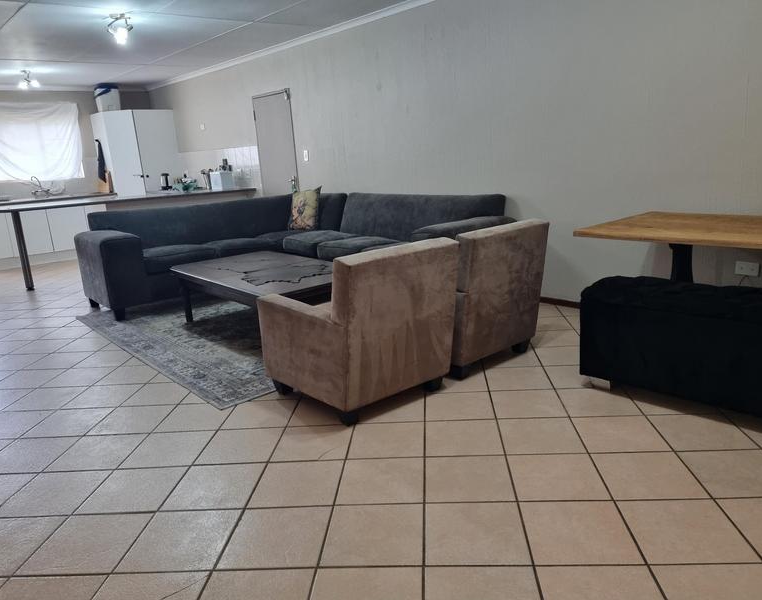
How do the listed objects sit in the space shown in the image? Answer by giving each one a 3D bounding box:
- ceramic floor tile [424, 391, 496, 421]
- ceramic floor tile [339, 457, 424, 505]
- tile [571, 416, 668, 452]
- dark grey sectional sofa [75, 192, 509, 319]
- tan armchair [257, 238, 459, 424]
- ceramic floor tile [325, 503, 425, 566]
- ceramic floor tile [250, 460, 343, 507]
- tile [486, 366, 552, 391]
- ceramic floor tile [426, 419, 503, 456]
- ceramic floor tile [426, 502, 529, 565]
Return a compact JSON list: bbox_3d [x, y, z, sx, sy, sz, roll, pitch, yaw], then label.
[{"bbox_3d":[0.391,0.541,3.029,0.331,0.010,0.331,-3,14,5],"label":"ceramic floor tile"},{"bbox_3d":[0.003,0.720,2.365,0.331,0.010,0.331,-3,14,5],"label":"ceramic floor tile"},{"bbox_3d":[1.066,0.600,2.688,0.343,0.010,0.343,-3,14,5],"label":"tile"},{"bbox_3d":[-0.880,-0.370,5.183,2.416,0.883,3.421,-16,18,-38],"label":"dark grey sectional sofa"},{"bbox_3d":[-0.127,0.111,3.159,0.661,0.809,0.907,-15,17,-36],"label":"tan armchair"},{"bbox_3d":[-0.021,0.802,2.039,0.331,0.010,0.331,-3,14,5],"label":"ceramic floor tile"},{"bbox_3d":[-0.336,0.747,2.429,0.331,0.010,0.331,-3,14,5],"label":"ceramic floor tile"},{"bbox_3d":[0.771,0.447,3.395,0.343,0.010,0.343,-3,14,5],"label":"tile"},{"bbox_3d":[0.367,0.626,2.700,0.331,0.010,0.331,-3,14,5],"label":"ceramic floor tile"},{"bbox_3d":[0.319,0.795,2.041,0.331,0.010,0.331,-3,14,5],"label":"ceramic floor tile"}]

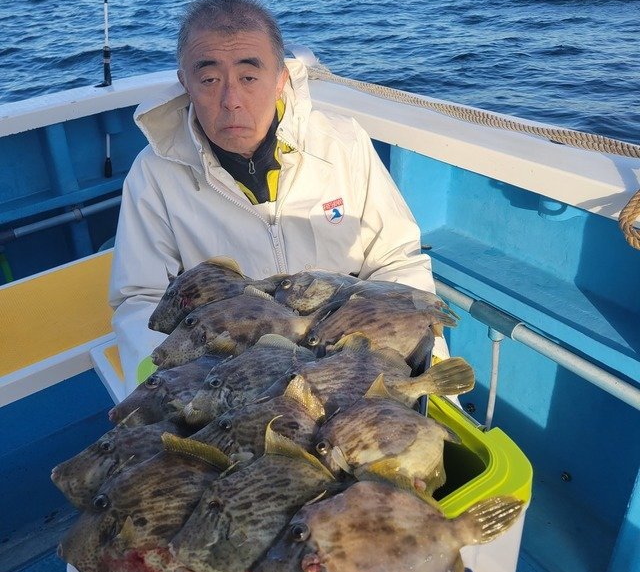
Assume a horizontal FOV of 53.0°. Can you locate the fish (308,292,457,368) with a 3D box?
[{"bbox_3d":[0.075,0.076,0.926,0.250,0.048,0.125,-17,51,-11],"label":"fish"}]

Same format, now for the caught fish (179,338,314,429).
[{"bbox_3d":[-0.070,0.136,0.855,0.240,0.048,0.125,-19,51,-14],"label":"caught fish"}]

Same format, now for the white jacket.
[{"bbox_3d":[-0.083,-0.067,1.174,0.570,0.610,0.450,-3,31,0],"label":"white jacket"}]

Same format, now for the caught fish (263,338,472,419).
[{"bbox_3d":[0.058,0.141,0.839,0.275,0.048,0.135,-11,50,-7],"label":"caught fish"}]

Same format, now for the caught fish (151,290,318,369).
[{"bbox_3d":[-0.107,0.077,0.937,0.265,0.048,0.130,-17,51,-12],"label":"caught fish"}]

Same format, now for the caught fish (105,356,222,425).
[{"bbox_3d":[-0.168,0.147,0.846,0.240,0.048,0.125,-22,52,-16],"label":"caught fish"}]

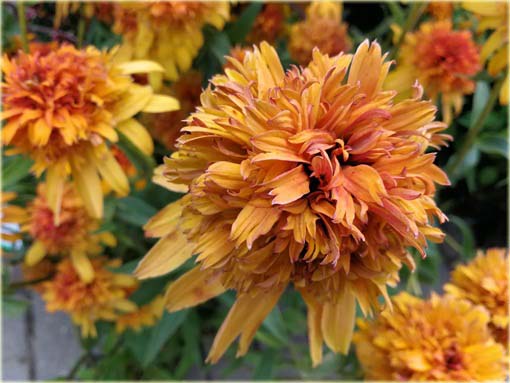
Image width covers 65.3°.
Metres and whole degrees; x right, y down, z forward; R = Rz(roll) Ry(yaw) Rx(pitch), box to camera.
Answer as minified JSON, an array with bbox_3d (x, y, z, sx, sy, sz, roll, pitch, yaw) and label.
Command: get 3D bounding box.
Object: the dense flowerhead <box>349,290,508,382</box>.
[{"bbox_3d":[0.114,0.104,0.260,0.098,0.078,0.075,-5,29,-9],"label":"dense flowerhead"}]

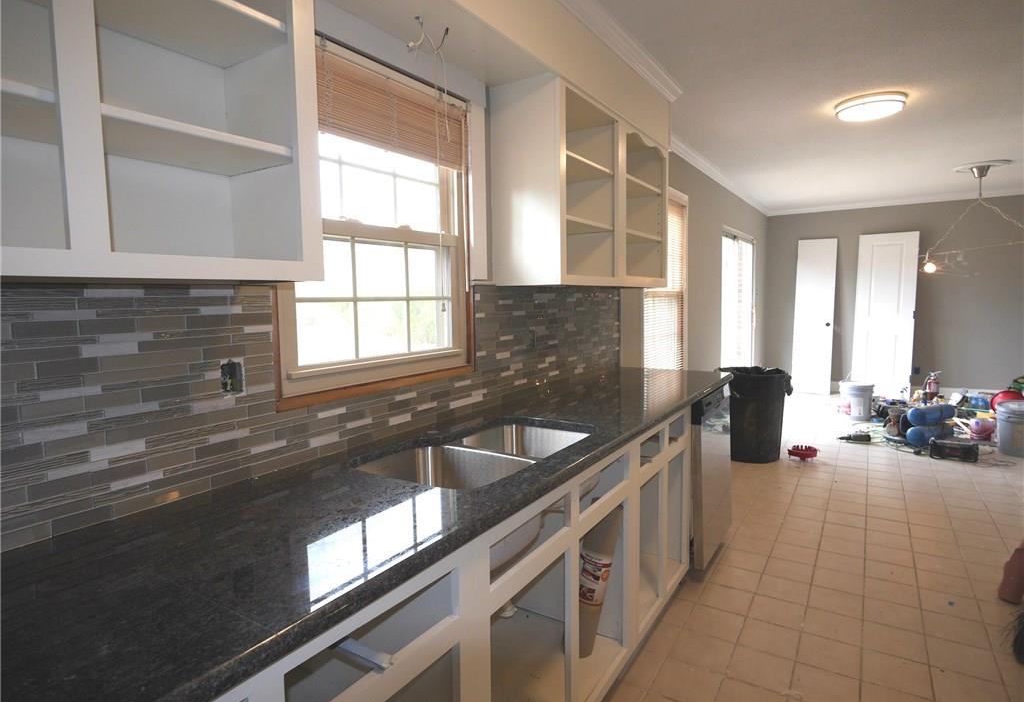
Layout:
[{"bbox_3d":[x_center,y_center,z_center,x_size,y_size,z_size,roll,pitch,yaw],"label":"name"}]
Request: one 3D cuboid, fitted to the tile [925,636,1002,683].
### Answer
[{"bbox_3d":[1.643,1.126,1.945,0.202,0.010,0.202,2,6,34],"label":"tile"}]

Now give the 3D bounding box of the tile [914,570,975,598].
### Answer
[{"bbox_3d":[1.996,1.075,2.458,0.202,0.010,0.202,2,6,34],"label":"tile"}]

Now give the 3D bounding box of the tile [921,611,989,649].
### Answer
[{"bbox_3d":[1.767,1.119,2.133,0.200,0.010,0.200,3,7,32],"label":"tile"}]

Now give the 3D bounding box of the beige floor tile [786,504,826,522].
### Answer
[{"bbox_3d":[1.827,1.010,3.301,0.202,0.010,0.202,2,6,34],"label":"beige floor tile"}]

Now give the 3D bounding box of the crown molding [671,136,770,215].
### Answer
[{"bbox_3d":[2.170,-1.631,5.249,0.070,0.075,4.780,3,7,34],"label":"crown molding"}]

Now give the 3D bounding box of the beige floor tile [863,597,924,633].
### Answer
[{"bbox_3d":[1.589,1.105,2.222,0.202,0.010,0.202,2,6,34],"label":"beige floor tile"}]

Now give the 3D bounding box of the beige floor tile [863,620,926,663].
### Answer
[{"bbox_3d":[1.470,1.122,2.049,0.202,0.010,0.202,2,6,34],"label":"beige floor tile"}]

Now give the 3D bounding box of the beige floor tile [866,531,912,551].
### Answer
[{"bbox_3d":[2.061,1.038,2.914,0.200,0.010,0.200,3,7,34],"label":"beige floor tile"}]

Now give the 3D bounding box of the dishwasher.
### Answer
[{"bbox_3d":[0.765,0.625,2.794,0.610,0.850,0.600,3,7,34],"label":"dishwasher"}]

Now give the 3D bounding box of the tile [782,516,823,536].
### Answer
[{"bbox_3d":[1.693,1.022,3.101,0.200,0.010,0.200,3,7,32],"label":"tile"}]

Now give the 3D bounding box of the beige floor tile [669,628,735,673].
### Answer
[{"bbox_3d":[0.725,1.145,2.031,0.200,0.010,0.200,3,7,32],"label":"beige floor tile"}]

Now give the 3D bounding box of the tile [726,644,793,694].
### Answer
[{"bbox_3d":[0.904,1.159,1.933,0.200,0.010,0.200,3,7,34],"label":"tile"}]

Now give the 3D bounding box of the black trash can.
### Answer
[{"bbox_3d":[2.062,0.522,4.487,0.470,0.760,0.460,1,6,34],"label":"black trash can"}]

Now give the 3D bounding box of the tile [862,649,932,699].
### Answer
[{"bbox_3d":[1.366,1.149,1.897,0.200,0.010,0.200,3,7,32],"label":"tile"}]

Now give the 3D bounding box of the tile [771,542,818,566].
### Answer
[{"bbox_3d":[1.476,1.061,2.776,0.200,0.010,0.200,3,7,34],"label":"tile"}]

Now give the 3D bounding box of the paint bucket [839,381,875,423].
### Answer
[{"bbox_3d":[3.646,0.536,5.638,0.300,0.370,0.300,3,7,34],"label":"paint bucket"}]

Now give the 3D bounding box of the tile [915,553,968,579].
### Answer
[{"bbox_3d":[2.126,1.065,2.648,0.200,0.010,0.200,3,7,34],"label":"tile"}]

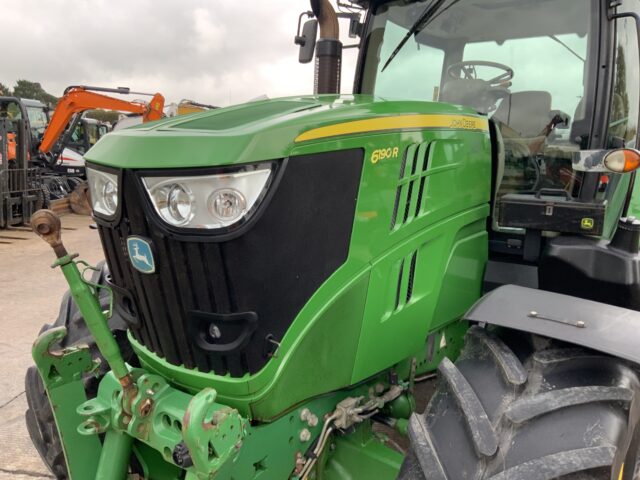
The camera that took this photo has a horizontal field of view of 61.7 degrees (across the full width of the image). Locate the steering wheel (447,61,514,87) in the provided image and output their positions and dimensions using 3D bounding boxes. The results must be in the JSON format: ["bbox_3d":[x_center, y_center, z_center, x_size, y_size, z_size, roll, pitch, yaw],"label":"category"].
[{"bbox_3d":[1.035,-1.061,3.464,0.410,0.070,0.410,7,0,37],"label":"steering wheel"}]

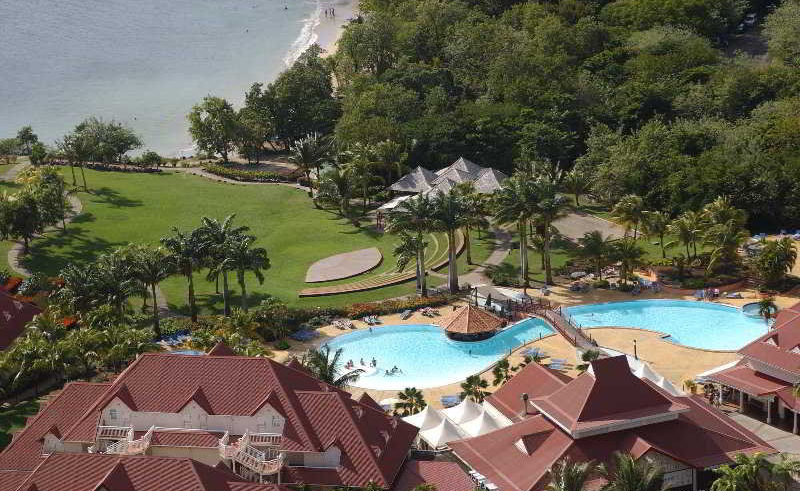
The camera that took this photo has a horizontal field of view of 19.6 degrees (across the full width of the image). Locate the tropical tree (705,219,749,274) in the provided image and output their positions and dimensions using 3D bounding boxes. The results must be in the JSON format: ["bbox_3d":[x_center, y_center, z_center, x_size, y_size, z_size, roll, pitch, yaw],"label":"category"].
[{"bbox_3d":[44.780,0.065,315.569,6.100,7.120,6.100,3,20,8],"label":"tropical tree"}]

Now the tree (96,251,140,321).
[{"bbox_3d":[-36.532,5.158,298.011,5.770,9.370,5.770,-3,20,-7],"label":"tree"}]

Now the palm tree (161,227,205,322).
[{"bbox_3d":[-26.720,3.680,289.650,6.040,12.390,6.040,-3,18,-5],"label":"palm tree"}]

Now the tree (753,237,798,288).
[{"bbox_3d":[50.265,2.333,309.813,5.730,6.730,5.730,3,20,9],"label":"tree"}]

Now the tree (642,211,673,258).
[{"bbox_3d":[35.710,-1.361,320.149,4.040,6.720,4.040,2,20,6],"label":"tree"}]

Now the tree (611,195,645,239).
[{"bbox_3d":[32.317,-4.077,327.991,4.680,6.550,4.680,2,20,6],"label":"tree"}]

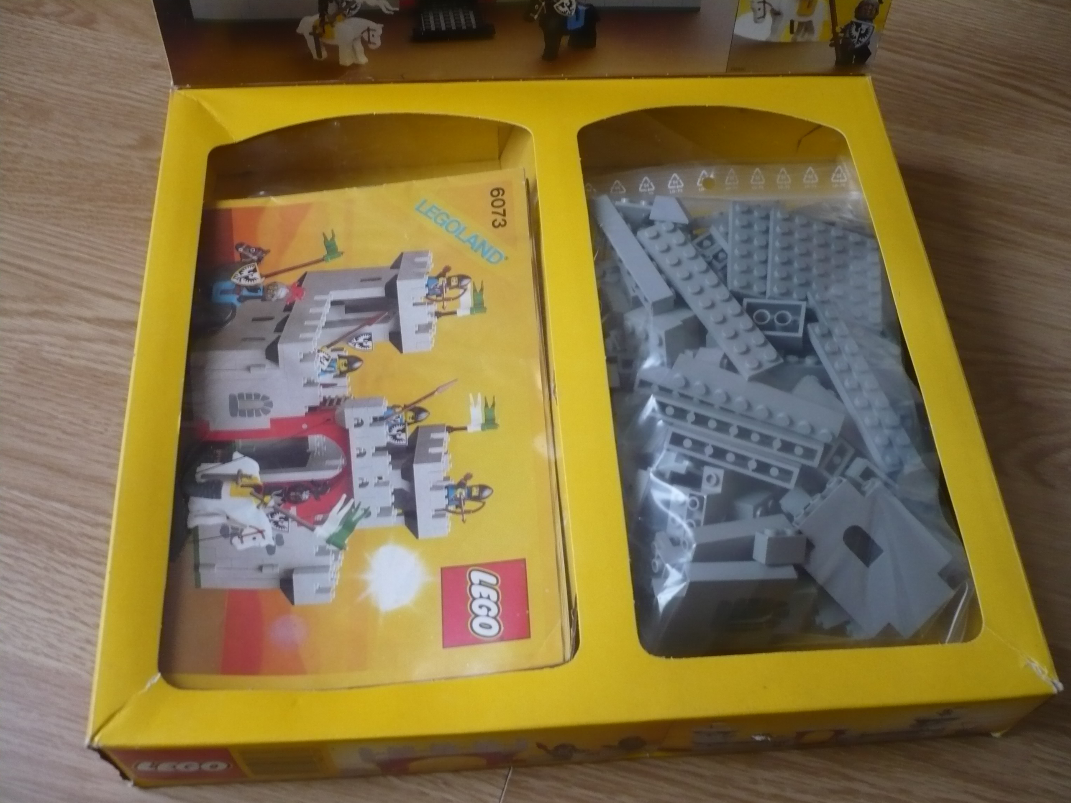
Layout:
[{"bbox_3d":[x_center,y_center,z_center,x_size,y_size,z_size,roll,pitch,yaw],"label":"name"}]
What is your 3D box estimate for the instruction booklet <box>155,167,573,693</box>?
[{"bbox_3d":[-0.067,0.000,0.390,0.142,0.006,0.214,-6,55,2],"label":"instruction booklet"}]

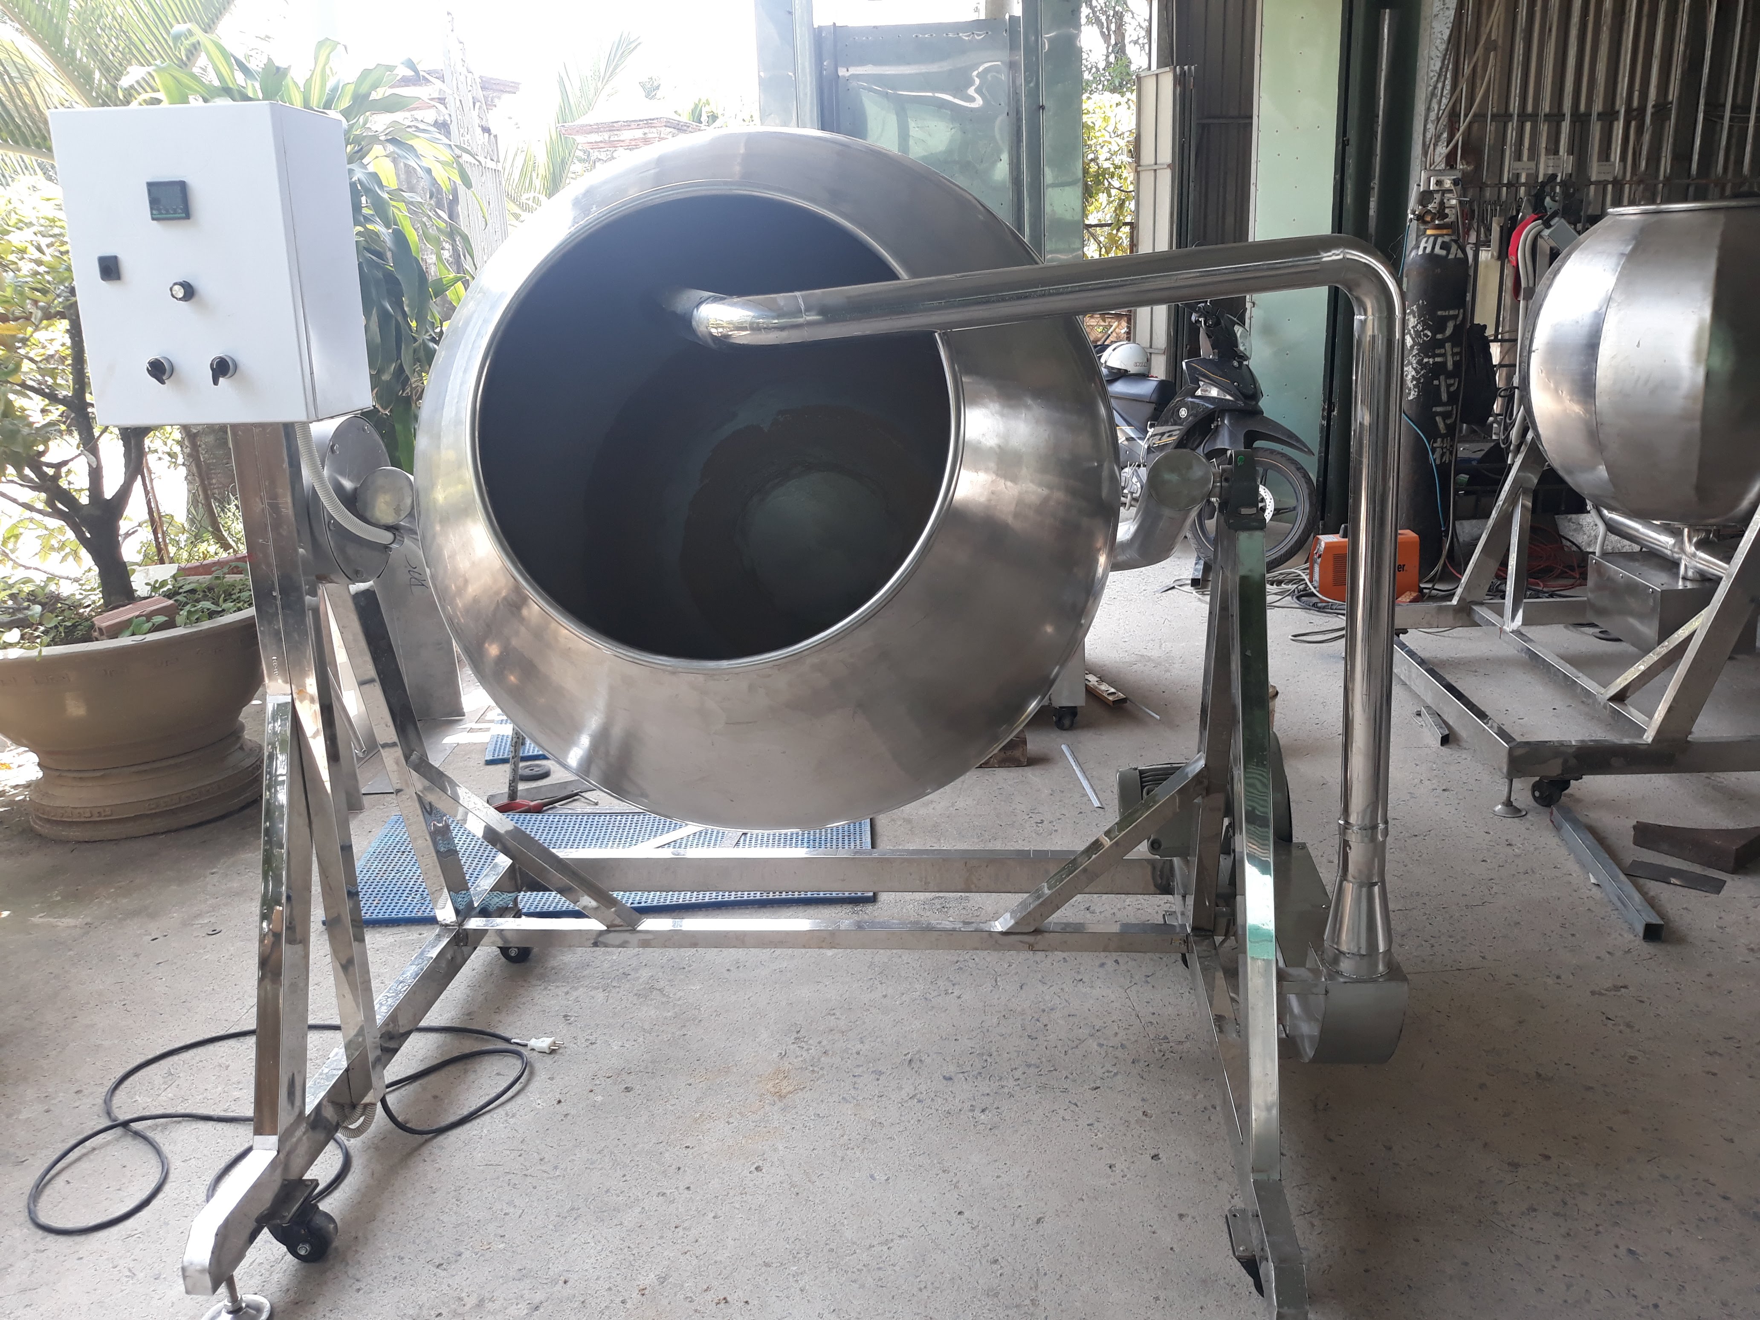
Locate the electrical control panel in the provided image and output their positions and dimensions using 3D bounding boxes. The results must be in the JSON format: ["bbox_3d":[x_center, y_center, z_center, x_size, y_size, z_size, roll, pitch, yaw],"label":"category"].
[{"bbox_3d":[-0.912,-0.540,1.902,0.300,0.400,0.200,0,15,6],"label":"electrical control panel"}]

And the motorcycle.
[{"bbox_3d":[1.167,-1.022,6.252,0.700,1.080,1.900,-13,19,-35],"label":"motorcycle"}]

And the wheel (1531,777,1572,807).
[{"bbox_3d":[1.667,0.327,3.400,0.062,0.086,0.088,-3,16,-4],"label":"wheel"}]

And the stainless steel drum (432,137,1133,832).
[{"bbox_3d":[-0.169,-0.267,2.200,1.080,1.080,0.880,-1,-5,7],"label":"stainless steel drum"}]

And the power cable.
[{"bbox_3d":[-1.022,0.793,2.420,0.754,0.030,0.576,-2,16,0],"label":"power cable"}]

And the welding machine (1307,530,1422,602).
[{"bbox_3d":[1.919,-0.392,5.467,0.410,0.260,0.160,-4,16,-7],"label":"welding machine"}]

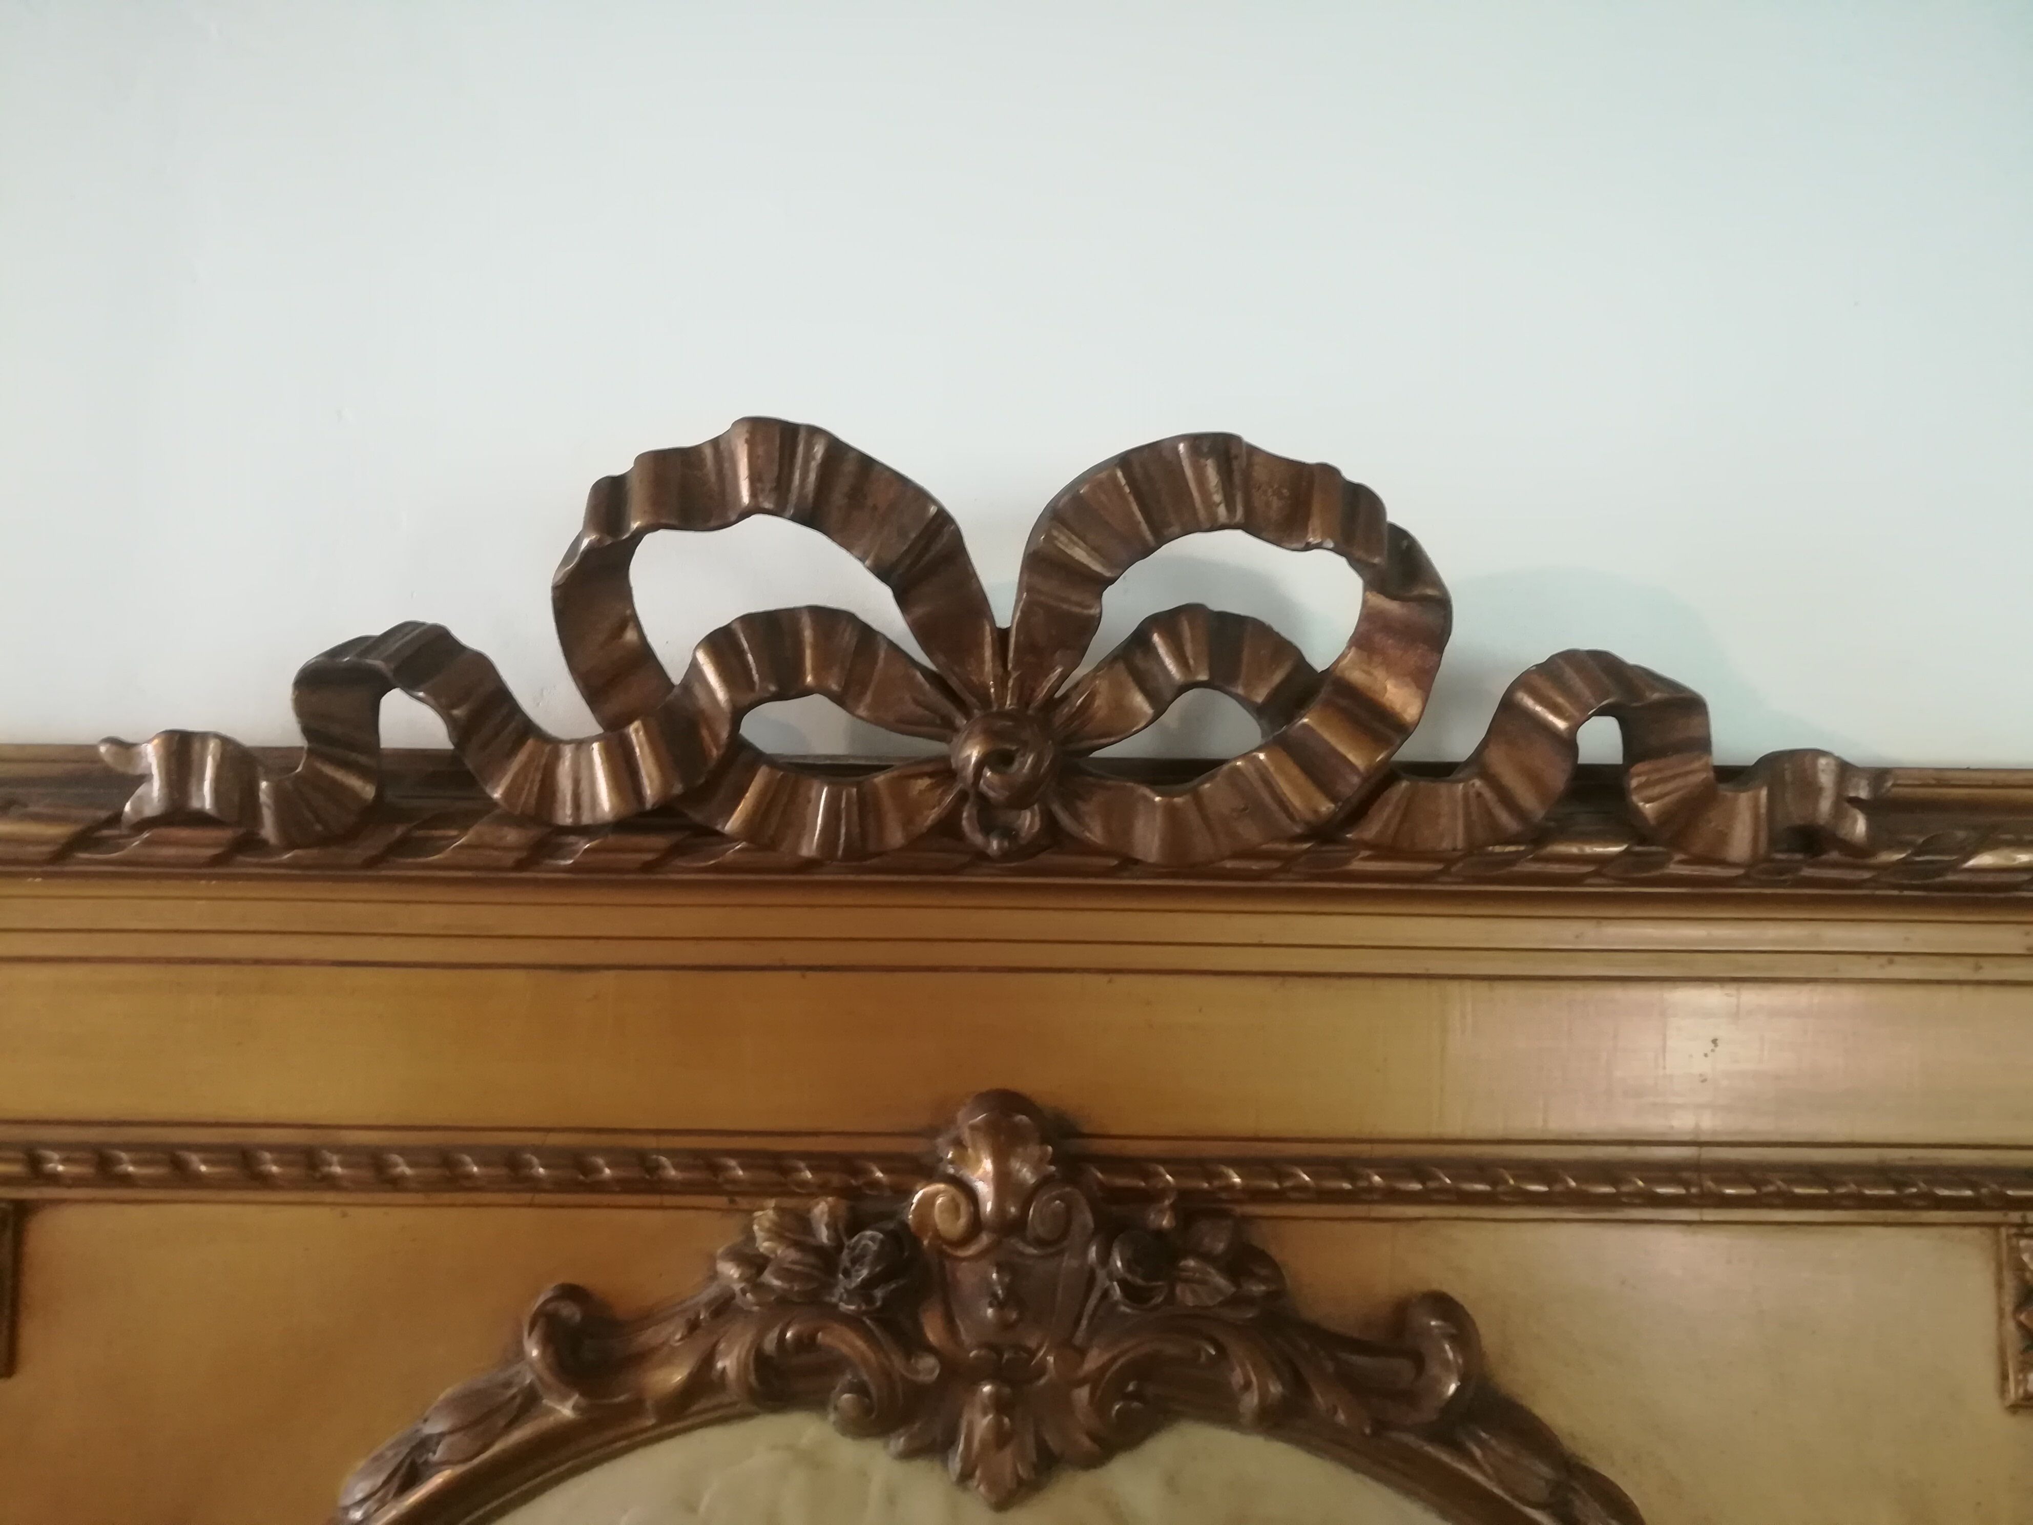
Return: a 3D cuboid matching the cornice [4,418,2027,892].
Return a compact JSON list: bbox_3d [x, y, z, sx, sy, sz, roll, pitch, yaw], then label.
[{"bbox_3d":[-0.003,-0.056,0.850,1.190,0.252,0.100,0,-3,1],"label":"cornice"}]

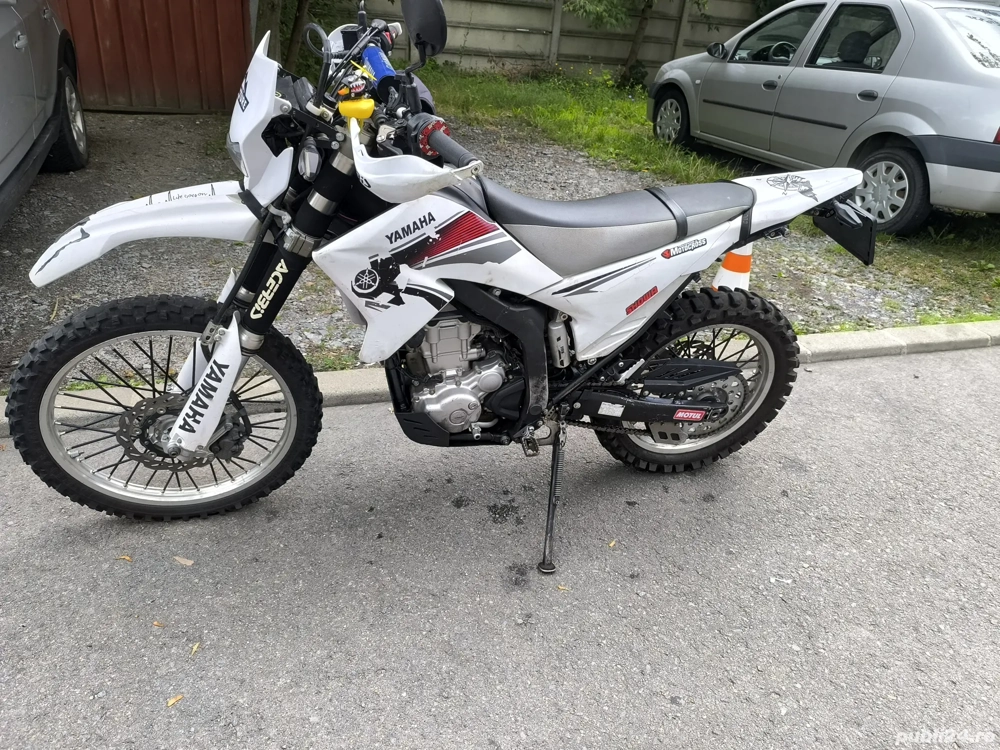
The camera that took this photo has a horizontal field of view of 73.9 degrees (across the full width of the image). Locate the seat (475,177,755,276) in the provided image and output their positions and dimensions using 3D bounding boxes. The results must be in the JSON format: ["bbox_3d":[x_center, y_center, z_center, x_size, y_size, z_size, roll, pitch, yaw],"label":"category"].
[{"bbox_3d":[0.269,-0.380,1.611,0.685,0.202,0.237,-4,37,-15],"label":"seat"}]

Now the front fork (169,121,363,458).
[{"bbox_3d":[-0.555,-0.193,1.496,0.141,0.907,0.272,18,29,-33],"label":"front fork"}]

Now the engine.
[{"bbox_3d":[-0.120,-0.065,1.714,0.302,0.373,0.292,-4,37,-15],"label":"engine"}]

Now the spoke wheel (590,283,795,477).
[{"bbox_3d":[0.592,0.035,2.024,0.647,0.647,0.126,-4,37,-15],"label":"spoke wheel"}]

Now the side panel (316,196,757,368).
[{"bbox_3d":[0.098,-0.205,1.527,1.008,0.418,0.171,-4,37,-15],"label":"side panel"}]

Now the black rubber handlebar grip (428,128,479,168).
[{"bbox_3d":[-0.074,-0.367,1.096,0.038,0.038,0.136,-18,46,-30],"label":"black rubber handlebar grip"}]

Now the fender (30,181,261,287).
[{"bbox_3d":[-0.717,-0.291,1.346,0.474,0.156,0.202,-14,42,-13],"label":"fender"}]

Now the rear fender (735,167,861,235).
[{"bbox_3d":[0.766,-0.458,1.708,0.363,0.126,0.181,-8,38,-11],"label":"rear fender"}]

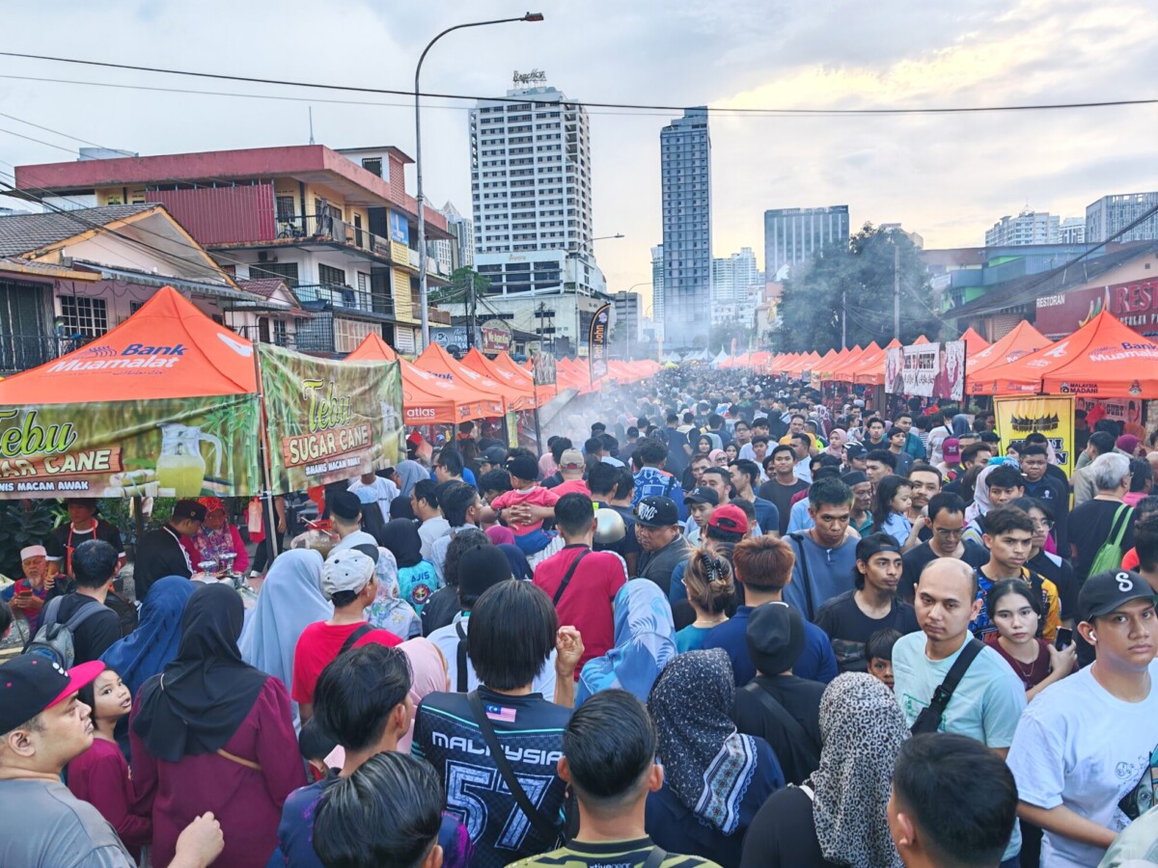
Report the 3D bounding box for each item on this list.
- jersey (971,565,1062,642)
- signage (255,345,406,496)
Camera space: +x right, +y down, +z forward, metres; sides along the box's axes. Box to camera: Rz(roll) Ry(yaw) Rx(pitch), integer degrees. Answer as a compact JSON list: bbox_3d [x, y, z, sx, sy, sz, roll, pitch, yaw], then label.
[{"bbox_3d":[1.676,0.826,3.130,0.450,0.640,0.270,0,5,18],"label":"jersey"},{"bbox_3d":[-1.667,-0.136,5.801,0.060,0.920,2.280,-1,3,8],"label":"signage"}]

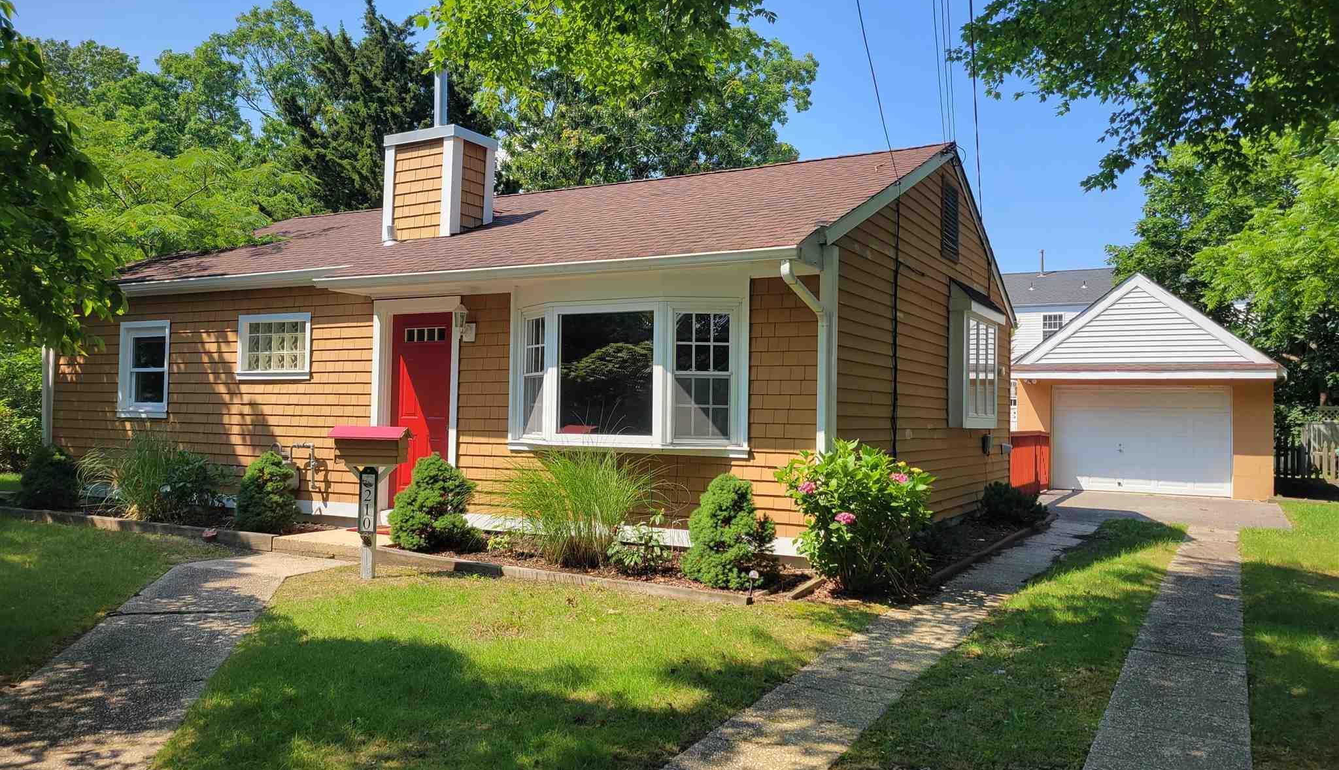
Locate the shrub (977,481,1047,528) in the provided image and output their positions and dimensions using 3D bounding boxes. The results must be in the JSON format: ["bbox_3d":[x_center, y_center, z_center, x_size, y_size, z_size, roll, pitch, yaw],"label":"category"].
[{"bbox_3d":[4.275,1.434,12.550,0.860,0.600,0.800,0,-2,29],"label":"shrub"}]

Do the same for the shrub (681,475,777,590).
[{"bbox_3d":[0.444,1.058,7.550,0.700,0.860,0.700,1,-2,0],"label":"shrub"}]

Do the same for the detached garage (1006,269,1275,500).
[{"bbox_3d":[10.441,0.078,21.897,4.840,4.220,6.600,0,-2,29],"label":"detached garage"}]

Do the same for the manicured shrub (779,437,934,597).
[{"bbox_3d":[1.366,0.959,7.400,1.150,1.150,1.100,0,-2,29],"label":"manicured shrub"}]

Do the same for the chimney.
[{"bbox_3d":[-2.627,-2.585,11.428,1.050,2.100,0.780,0,-2,29],"label":"chimney"}]

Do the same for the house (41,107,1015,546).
[{"bbox_3d":[-1.869,-0.661,13.794,11.350,4.670,8.550,0,-2,29],"label":"house"}]

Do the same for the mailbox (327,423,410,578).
[{"bbox_3d":[-2.314,0.886,7.750,0.640,1.200,0.250,1,-2,12],"label":"mailbox"}]

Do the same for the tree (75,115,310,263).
[{"bbox_3d":[-9.081,-1.658,19.000,6.200,6.900,6.200,0,-2,29],"label":"tree"}]

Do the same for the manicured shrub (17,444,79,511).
[{"bbox_3d":[-7.600,1.088,12.300,0.760,0.840,0.760,0,-2,29],"label":"manicured shrub"}]

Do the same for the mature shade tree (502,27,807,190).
[{"bbox_3d":[-0.295,-3.751,27.000,8.800,11.800,8.600,0,-2,29],"label":"mature shade tree"}]

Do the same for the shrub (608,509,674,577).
[{"bbox_3d":[-0.227,1.219,7.950,0.530,0.520,0.500,0,-2,29],"label":"shrub"}]

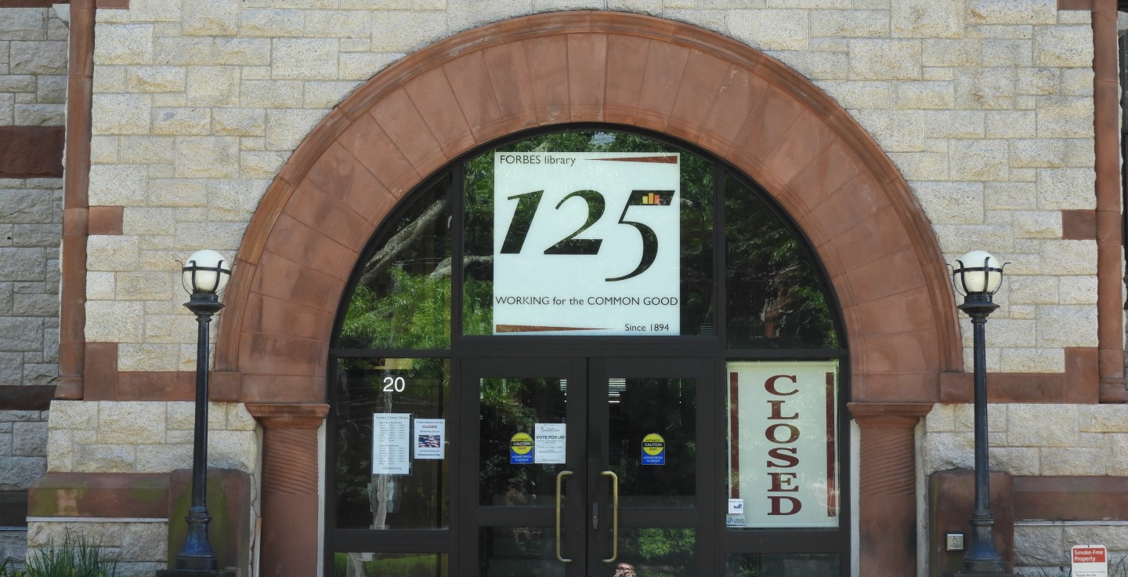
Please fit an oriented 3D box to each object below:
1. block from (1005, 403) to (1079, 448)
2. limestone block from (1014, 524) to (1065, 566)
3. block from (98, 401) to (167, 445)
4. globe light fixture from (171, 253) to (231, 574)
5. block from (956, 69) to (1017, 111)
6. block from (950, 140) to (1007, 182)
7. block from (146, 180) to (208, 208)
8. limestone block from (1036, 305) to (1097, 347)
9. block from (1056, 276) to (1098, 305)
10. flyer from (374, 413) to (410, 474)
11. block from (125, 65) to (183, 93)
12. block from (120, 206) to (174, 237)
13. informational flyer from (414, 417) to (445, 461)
[{"bbox_3d":[3.288,0.955,18.029,0.508,0.315,0.250,0,-7,1],"label":"block"},{"bbox_3d":[3.181,1.724,17.513,0.330,0.266,0.200,0,-6,1],"label":"limestone block"},{"bbox_3d":[-2.959,0.931,17.971,0.473,0.303,0.200,0,-6,1],"label":"block"},{"bbox_3d":[-2.366,0.800,17.092,0.412,2.111,0.412,0,-6,1],"label":"globe light fixture"},{"bbox_3d":[2.924,-1.367,18.162,0.410,0.281,0.200,0,-6,1],"label":"block"},{"bbox_3d":[2.870,-0.872,18.099,0.407,0.283,0.160,0,-6,1],"label":"block"},{"bbox_3d":[-2.687,-0.650,18.216,0.421,0.188,0.200,0,-6,1],"label":"block"},{"bbox_3d":[3.452,0.266,17.969,0.400,0.282,0.200,0,-6,1],"label":"limestone block"},{"bbox_3d":[3.574,0.025,18.235,0.275,0.204,0.250,0,-7,1],"label":"block"},{"bbox_3d":[-1.214,1.095,18.401,0.269,0.441,0.005,0,-6,1],"label":"flyer"},{"bbox_3d":[-2.880,-1.460,18.497,0.411,0.196,0.250,0,-7,1],"label":"block"},{"bbox_3d":[-2.892,-0.451,18.237,0.359,0.204,0.200,0,-7,0],"label":"block"},{"bbox_3d":[-0.937,1.053,18.238,0.216,0.279,0.004,0,-6,1],"label":"informational flyer"}]

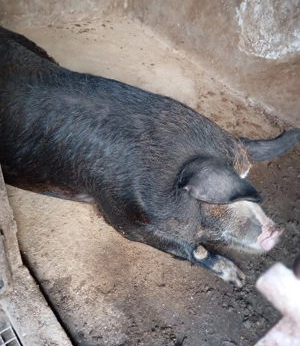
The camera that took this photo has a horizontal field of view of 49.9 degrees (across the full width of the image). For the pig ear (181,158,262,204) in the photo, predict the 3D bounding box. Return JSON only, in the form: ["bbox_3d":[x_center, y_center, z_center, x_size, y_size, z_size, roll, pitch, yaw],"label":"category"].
[{"bbox_3d":[0.244,0.031,1.100,0.250,0.080,0.140,13,49,7],"label":"pig ear"}]

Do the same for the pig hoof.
[{"bbox_3d":[0.296,0.363,1.170,0.063,0.052,0.100,-32,55,-32],"label":"pig hoof"}]

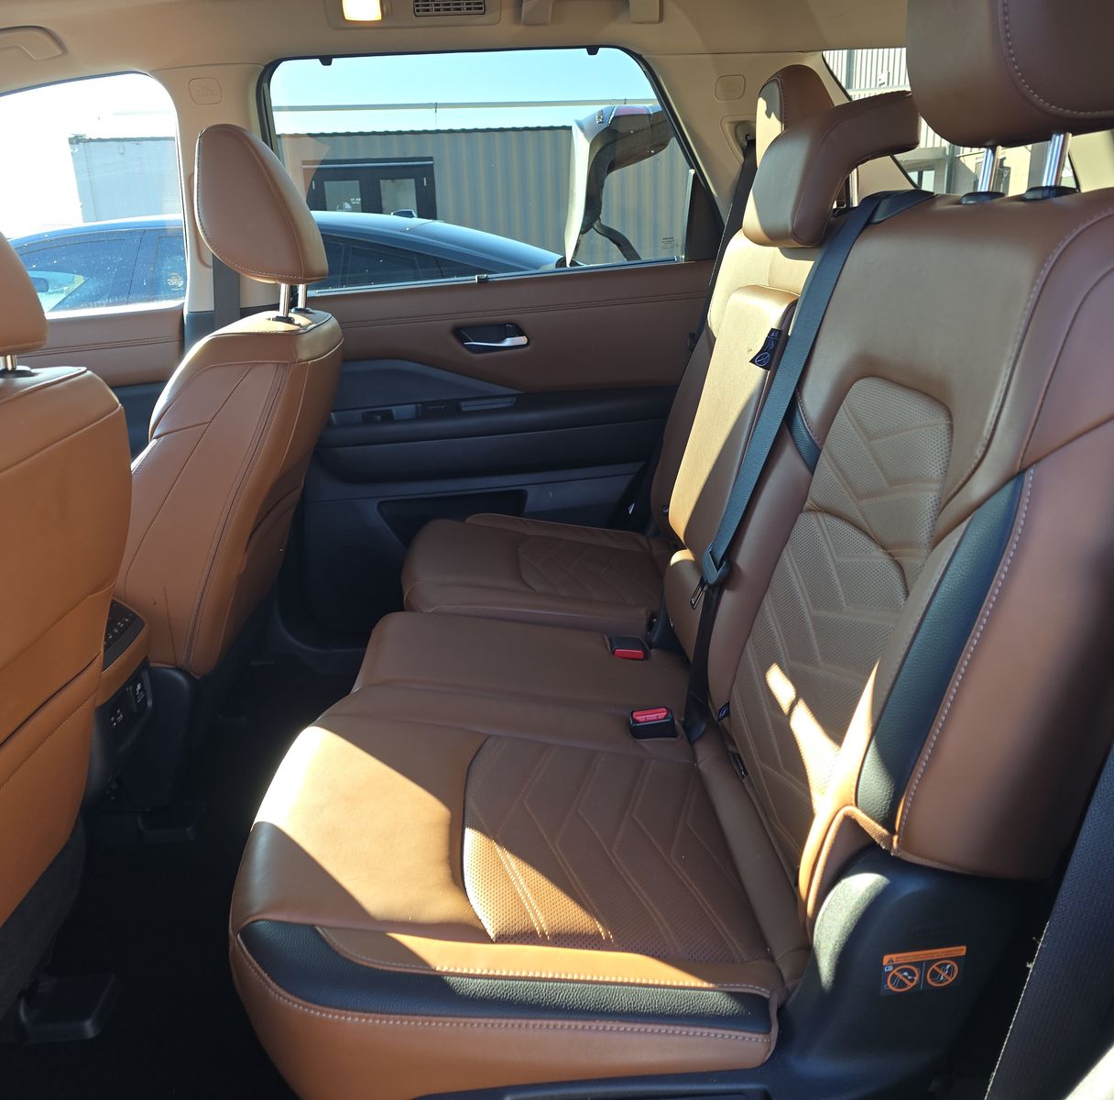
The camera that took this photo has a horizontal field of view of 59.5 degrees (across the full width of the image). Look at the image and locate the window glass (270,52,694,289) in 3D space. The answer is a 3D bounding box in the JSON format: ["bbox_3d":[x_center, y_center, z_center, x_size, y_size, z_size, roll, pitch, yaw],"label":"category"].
[{"bbox_3d":[-0.140,-0.725,1.890,0.820,0.430,0.030,-2,43,1],"label":"window glass"}]

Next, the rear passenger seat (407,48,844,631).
[{"bbox_3d":[0.110,-0.320,1.631,0.720,0.875,0.500,-2,18,1],"label":"rear passenger seat"}]

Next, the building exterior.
[{"bbox_3d":[-2.041,-5.926,17.609,11.800,2.800,2.440,-3,19,-4],"label":"building exterior"}]

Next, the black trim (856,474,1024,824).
[{"bbox_3d":[0.279,0.076,0.707,0.050,0.272,0.035,21,19,19],"label":"black trim"}]

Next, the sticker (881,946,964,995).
[{"bbox_3d":[0.283,0.326,0.750,0.063,0.038,0.003,-2,21,1],"label":"sticker"}]

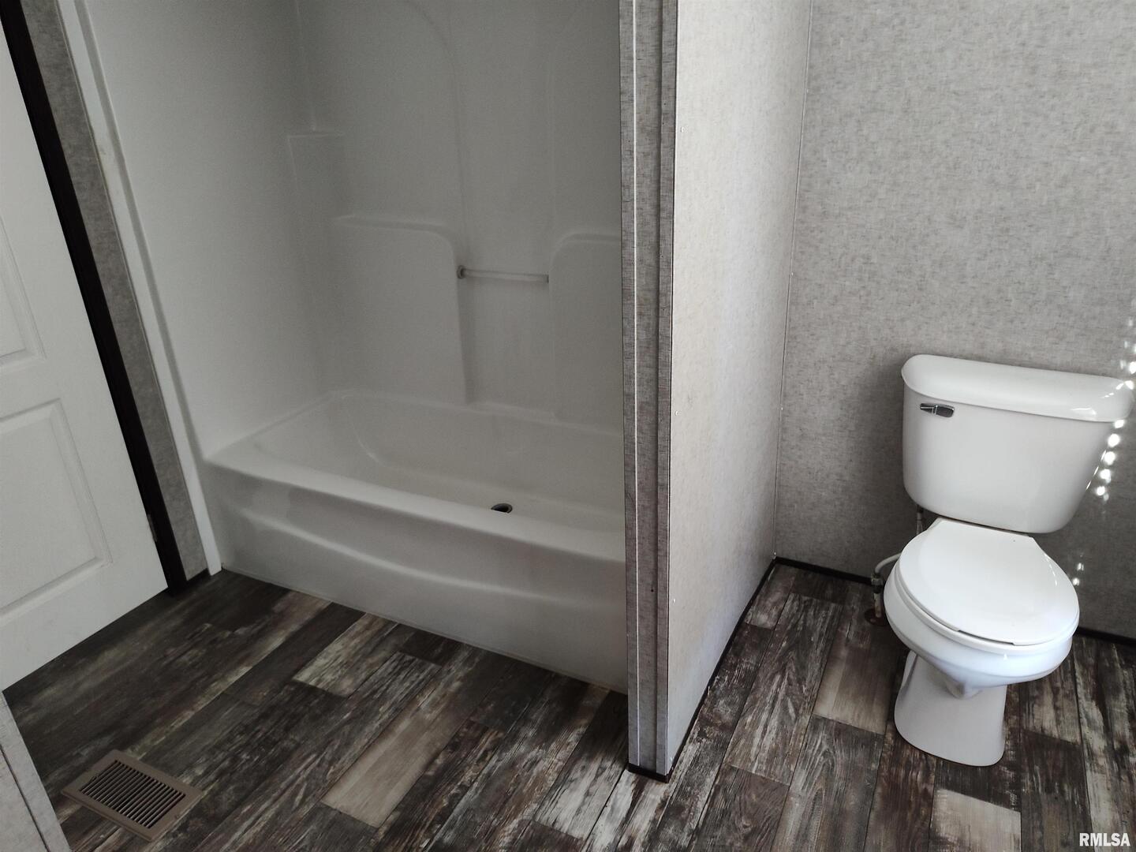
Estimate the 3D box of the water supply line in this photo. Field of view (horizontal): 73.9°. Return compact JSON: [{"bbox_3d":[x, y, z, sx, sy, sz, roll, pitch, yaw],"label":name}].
[{"bbox_3d":[0.905,0.378,2.081,0.115,0.370,0.097,9,26,25],"label":"water supply line"}]

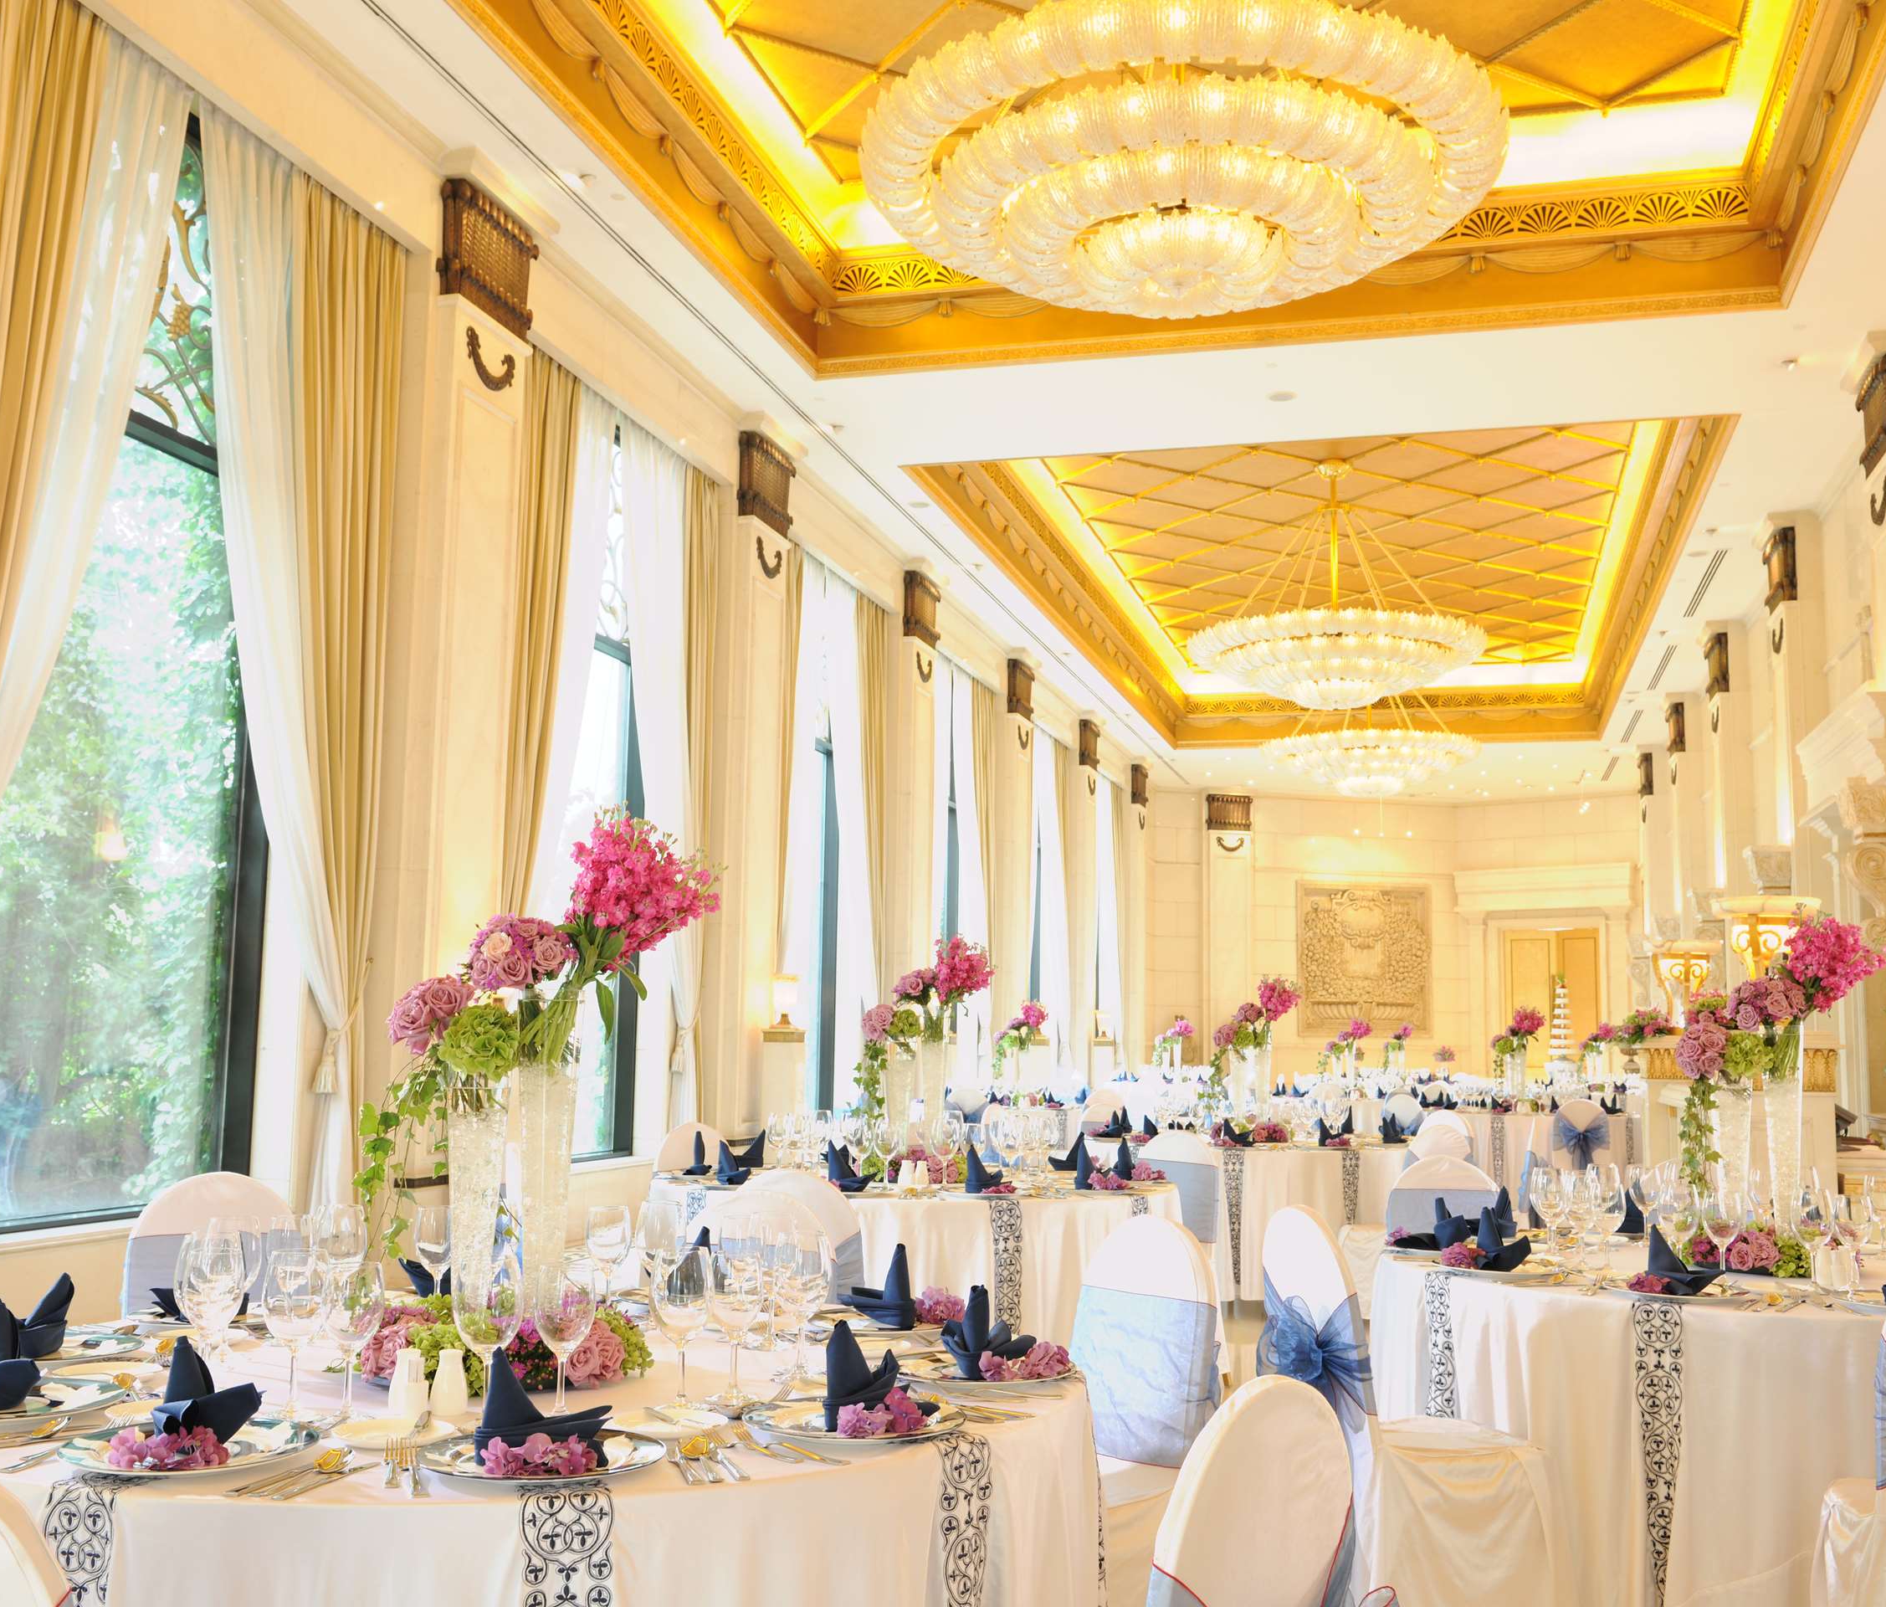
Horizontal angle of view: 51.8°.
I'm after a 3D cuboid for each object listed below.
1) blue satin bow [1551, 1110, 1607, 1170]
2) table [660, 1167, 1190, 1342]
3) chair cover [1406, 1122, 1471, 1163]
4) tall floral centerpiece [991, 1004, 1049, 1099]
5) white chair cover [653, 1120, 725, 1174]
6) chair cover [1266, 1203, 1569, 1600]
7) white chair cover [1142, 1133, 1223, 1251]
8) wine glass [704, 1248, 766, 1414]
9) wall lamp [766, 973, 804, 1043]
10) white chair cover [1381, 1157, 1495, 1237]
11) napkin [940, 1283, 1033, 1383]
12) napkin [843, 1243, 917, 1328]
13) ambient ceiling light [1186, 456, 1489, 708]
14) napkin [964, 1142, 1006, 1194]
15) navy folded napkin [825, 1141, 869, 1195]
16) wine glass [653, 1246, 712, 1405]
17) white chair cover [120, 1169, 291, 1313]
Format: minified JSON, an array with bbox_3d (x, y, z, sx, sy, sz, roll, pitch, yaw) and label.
[{"bbox_3d":[4.729,2.501,14.402,0.420,0.460,0.160,-1,-7,18],"label":"blue satin bow"},{"bbox_3d":[-0.098,1.647,6.572,1.860,0.720,1.860,-1,-7,15],"label":"table"},{"bbox_3d":[2.305,2.036,9.533,0.440,0.920,0.520,4,-8,-25],"label":"chair cover"},{"bbox_3d":[0.664,2.119,16.500,0.460,0.890,0.340,-1,-7,15],"label":"tall floral centerpiece"},{"bbox_3d":[-0.990,1.850,8.430,0.440,0.920,0.520,8,-10,-44],"label":"white chair cover"},{"bbox_3d":[0.982,1.331,4.146,0.540,0.950,0.430,3,-7,-17],"label":"chair cover"},{"bbox_3d":[0.867,1.842,8.138,0.520,0.920,0.440,5,-8,-32],"label":"white chair cover"},{"bbox_3d":[-0.272,0.692,2.580,0.078,0.203,0.078,1,-7,0],"label":"wine glass"},{"bbox_3d":[-1.135,1.457,13.965,0.270,0.460,0.270,-1,-7,15],"label":"wall lamp"},{"bbox_3d":[1.605,1.527,5.881,0.430,0.910,0.530,2,-7,-9],"label":"white chair cover"},{"bbox_3d":[0.064,0.735,2.732,0.120,0.122,0.148,0,-7,6],"label":"napkin"},{"bbox_3d":[-0.103,0.778,3.153,0.100,0.132,0.125,6,-8,-33],"label":"napkin"},{"bbox_3d":[3.987,-2.219,19.666,3.045,2.525,3.045,-1,-7,12],"label":"ambient ceiling light"},{"bbox_3d":[0.151,1.266,6.768,0.145,0.175,0.120,1,-7,1],"label":"napkin"},{"bbox_3d":[-0.279,1.094,5.843,0.136,0.150,0.108,-1,-7,13],"label":"navy folded napkin"},{"bbox_3d":[-0.376,0.760,2.825,0.086,0.220,0.086,1,-7,0],"label":"wine glass"},{"bbox_3d":[-1.552,1.305,4.250,0.430,0.950,0.540,6,-9,-37],"label":"white chair cover"}]

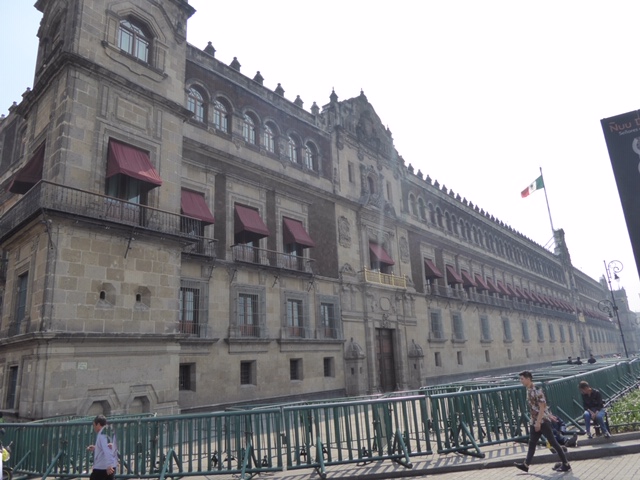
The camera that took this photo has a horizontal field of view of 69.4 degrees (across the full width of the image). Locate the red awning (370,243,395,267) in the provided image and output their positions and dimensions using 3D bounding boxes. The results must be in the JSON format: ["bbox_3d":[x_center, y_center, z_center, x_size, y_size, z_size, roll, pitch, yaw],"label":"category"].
[{"bbox_3d":[4.826,1.134,35.899,0.850,1.750,2.120,-16,-19,36],"label":"red awning"}]

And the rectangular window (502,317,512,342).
[{"bbox_3d":[24.361,11.674,59.991,0.300,2.850,2.200,-15,-19,36],"label":"rectangular window"}]

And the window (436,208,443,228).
[{"bbox_3d":[12.871,-2.291,49.970,0.300,2.200,1.100,-15,-19,36],"label":"window"}]

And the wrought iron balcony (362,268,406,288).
[{"bbox_3d":[4.738,2.945,34.731,0.650,0.970,5.710,-15,-19,36],"label":"wrought iron balcony"}]

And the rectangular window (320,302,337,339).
[{"bbox_3d":[0.569,5.283,30.157,0.300,2.208,1.380,-16,-19,36],"label":"rectangular window"}]

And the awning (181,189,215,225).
[{"bbox_3d":[-6.352,-1.839,23.788,0.900,1.900,1.800,-15,-19,36],"label":"awning"}]

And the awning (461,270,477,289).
[{"bbox_3d":[16.937,4.469,52.141,0.900,1.850,1.750,-15,-19,36],"label":"awning"}]

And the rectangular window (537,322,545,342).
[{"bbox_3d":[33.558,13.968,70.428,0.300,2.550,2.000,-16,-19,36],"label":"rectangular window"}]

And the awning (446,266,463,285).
[{"bbox_3d":[14.372,3.769,49.020,0.900,1.850,1.750,-15,-19,36],"label":"awning"}]

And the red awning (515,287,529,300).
[{"bbox_3d":[27.612,7.179,63.300,0.850,1.620,1.700,-15,-19,36],"label":"red awning"}]

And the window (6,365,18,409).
[{"bbox_3d":[-11.284,5.440,17.021,0.920,1.450,0.200,-15,-19,39],"label":"window"}]

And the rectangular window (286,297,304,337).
[{"bbox_3d":[-1.451,4.916,28.570,0.250,2.300,1.420,-15,-19,36],"label":"rectangular window"}]

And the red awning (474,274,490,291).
[{"bbox_3d":[19.141,4.990,54.527,1.050,1.880,1.650,-14,-19,37],"label":"red awning"}]

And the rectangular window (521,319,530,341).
[{"bbox_3d":[29.489,13.045,66.241,0.300,2.850,2.200,-15,-19,36],"label":"rectangular window"}]

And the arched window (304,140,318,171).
[{"bbox_3d":[-0.689,-5.642,31.619,0.320,2.148,1.334,-15,-19,36],"label":"arched window"}]

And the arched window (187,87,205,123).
[{"bbox_3d":[-6.561,-7.211,24.452,0.320,2.148,1.334,-15,-19,36],"label":"arched window"}]

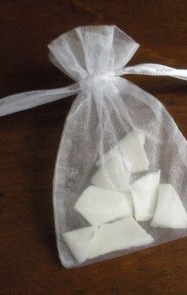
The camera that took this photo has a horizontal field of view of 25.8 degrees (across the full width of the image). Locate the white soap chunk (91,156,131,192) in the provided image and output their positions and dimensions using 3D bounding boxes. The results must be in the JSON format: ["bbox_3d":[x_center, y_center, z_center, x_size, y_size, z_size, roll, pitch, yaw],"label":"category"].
[{"bbox_3d":[0.011,0.018,0.260,0.024,0.016,0.023,4,63,2],"label":"white soap chunk"}]

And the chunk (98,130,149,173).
[{"bbox_3d":[0.018,0.005,0.274,0.033,0.016,0.029,-6,63,-3],"label":"chunk"}]

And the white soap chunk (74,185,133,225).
[{"bbox_3d":[0.007,0.038,0.256,0.035,0.017,0.024,9,63,5],"label":"white soap chunk"}]

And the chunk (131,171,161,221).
[{"bbox_3d":[0.035,0.031,0.260,0.019,0.017,0.030,-6,63,-3],"label":"chunk"}]

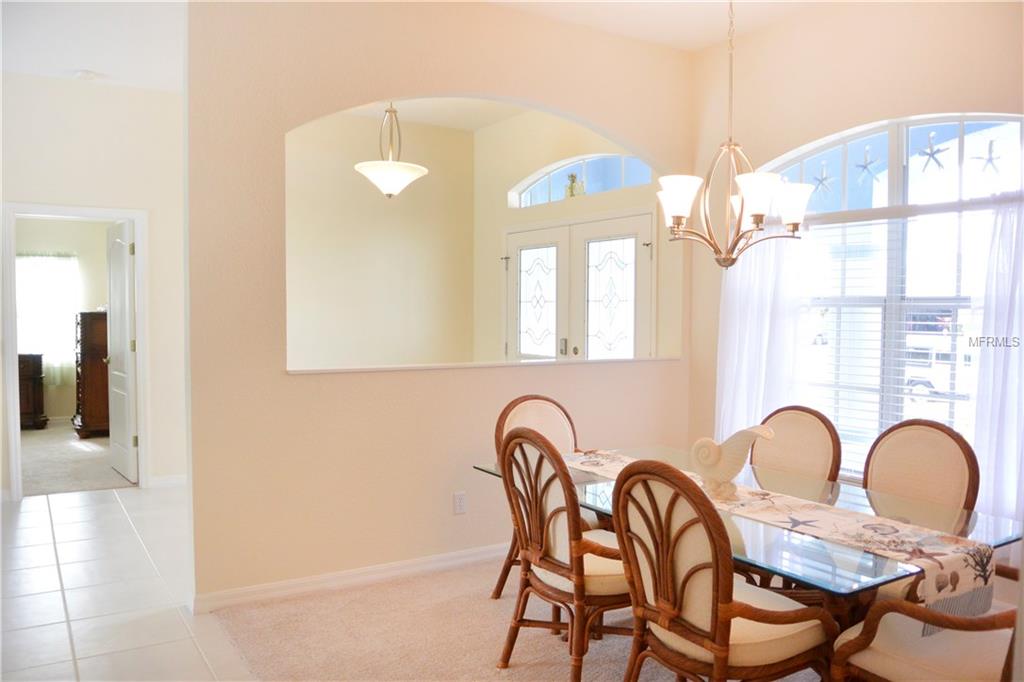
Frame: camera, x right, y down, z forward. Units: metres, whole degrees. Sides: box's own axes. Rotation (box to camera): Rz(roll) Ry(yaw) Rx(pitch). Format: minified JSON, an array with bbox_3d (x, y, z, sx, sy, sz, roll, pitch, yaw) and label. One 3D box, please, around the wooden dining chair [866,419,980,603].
[{"bbox_3d":[1.286,0.792,2.758,0.640,0.980,0.590,-1,2,-33],"label":"wooden dining chair"}]

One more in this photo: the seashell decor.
[{"bbox_3d":[0.792,0.433,2.757,0.300,0.265,0.140,1,2,7],"label":"seashell decor"}]

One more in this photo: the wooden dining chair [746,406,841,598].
[{"bbox_3d":[0.984,0.774,3.229,0.640,0.980,0.590,-1,2,-33],"label":"wooden dining chair"}]

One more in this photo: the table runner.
[{"bbox_3d":[0.731,0.641,2.831,0.390,0.180,1.831,-1,2,-33],"label":"table runner"}]

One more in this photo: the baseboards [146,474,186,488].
[{"bbox_3d":[-2.762,1.123,6.138,0.320,0.090,0.020,-1,2,-33],"label":"baseboards"}]

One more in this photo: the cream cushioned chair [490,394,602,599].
[{"bbox_3d":[0.268,0.756,3.613,0.590,0.980,0.640,-1,2,-33],"label":"cream cushioned chair"}]

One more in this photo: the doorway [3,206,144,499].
[{"bbox_3d":[-3.278,0.069,5.826,0.917,2.153,0.150,-1,2,-33],"label":"doorway"}]

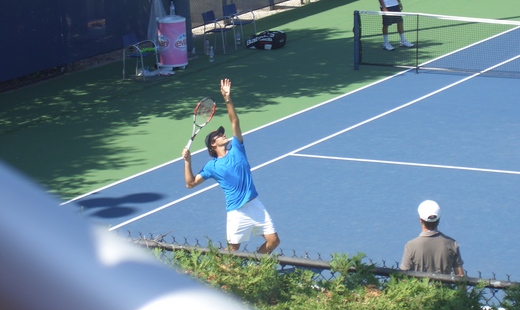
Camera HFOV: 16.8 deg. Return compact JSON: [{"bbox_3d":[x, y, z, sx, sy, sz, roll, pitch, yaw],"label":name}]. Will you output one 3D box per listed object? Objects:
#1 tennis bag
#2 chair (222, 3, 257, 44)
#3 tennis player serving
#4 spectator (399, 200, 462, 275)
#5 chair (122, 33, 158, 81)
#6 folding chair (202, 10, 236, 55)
[{"bbox_3d":[0.110,-2.287,34.825,0.760,0.310,0.360,7,16,38],"label":"tennis bag"},{"bbox_3d":[-0.388,-2.624,35.328,0.510,0.790,0.510,8,17,40],"label":"chair"},{"bbox_3d":[-0.300,0.277,19.197,0.750,2.300,0.800,7,16,38],"label":"tennis player serving"},{"bbox_3d":[1.544,1.260,15.654,0.560,1.780,0.330,-5,13,-9],"label":"spectator"},{"bbox_3d":[-2.178,-1.802,32.120,0.510,0.790,0.510,5,15,31],"label":"chair"},{"bbox_3d":[-0.800,-2.436,34.596,0.510,0.790,0.510,5,15,31],"label":"folding chair"}]

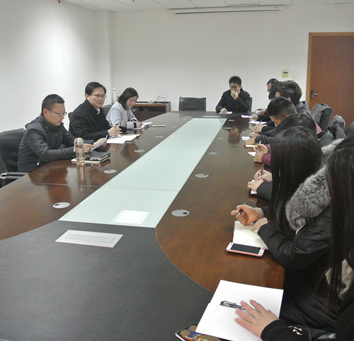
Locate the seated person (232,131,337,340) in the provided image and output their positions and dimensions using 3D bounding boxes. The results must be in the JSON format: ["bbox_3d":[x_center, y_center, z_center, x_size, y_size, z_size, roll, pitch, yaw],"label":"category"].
[{"bbox_3d":[0.600,0.427,1.677,0.750,1.200,0.560,4,16,17],"label":"seated person"}]

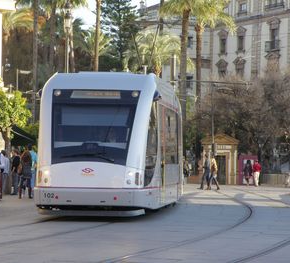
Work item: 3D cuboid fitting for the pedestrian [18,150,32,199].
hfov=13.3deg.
[{"bbox_3d":[-4.117,1.489,42.800,0.520,1.651,0.420,0,-2,6],"label":"pedestrian"}]

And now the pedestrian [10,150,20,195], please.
[{"bbox_3d":[-4.995,1.572,48.000,0.480,1.755,0.360,2,-2,-41],"label":"pedestrian"}]

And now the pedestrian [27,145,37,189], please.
[{"bbox_3d":[-3.977,1.378,43.800,0.520,1.855,0.380,1,-2,-24],"label":"pedestrian"}]

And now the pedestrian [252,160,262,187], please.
[{"bbox_3d":[6.882,2.571,76.000,0.550,1.600,0.400,0,-2,18],"label":"pedestrian"}]

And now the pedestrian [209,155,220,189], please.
[{"bbox_3d":[3.399,1.968,61.300,0.750,1.837,0.500,0,-2,-3],"label":"pedestrian"}]

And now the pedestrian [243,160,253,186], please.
[{"bbox_3d":[6.342,2.586,77.000,0.550,1.584,0.400,0,-2,14],"label":"pedestrian"}]

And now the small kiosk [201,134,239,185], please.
[{"bbox_3d":[5.114,1.896,84.300,2.500,3.343,2.200,0,-2,2],"label":"small kiosk"}]

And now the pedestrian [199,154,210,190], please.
[{"bbox_3d":[2.979,2.009,61.800,0.700,1.783,0.500,0,-2,-3],"label":"pedestrian"}]

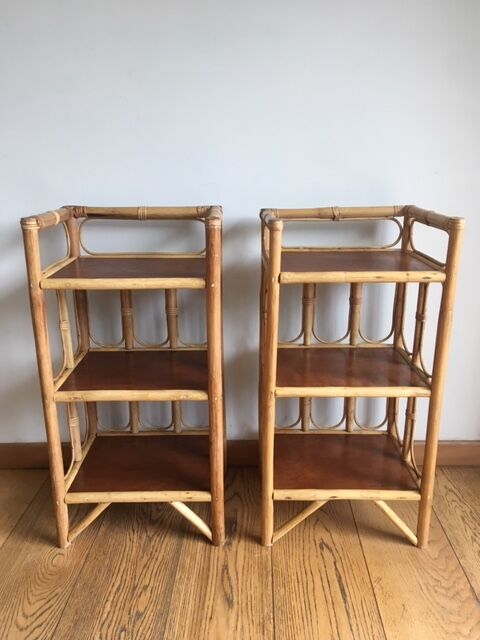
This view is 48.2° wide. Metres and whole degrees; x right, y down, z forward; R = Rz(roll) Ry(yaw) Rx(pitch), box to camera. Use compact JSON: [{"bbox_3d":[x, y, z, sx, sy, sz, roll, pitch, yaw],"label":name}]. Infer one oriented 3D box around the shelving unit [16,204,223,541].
[{"bbox_3d":[-0.232,0.124,1.292,0.391,0.752,0.328,0,16,-1],"label":"shelving unit"}]

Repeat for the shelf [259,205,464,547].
[{"bbox_3d":[0.246,0.124,1.295,0.389,0.748,0.332,0,16,0],"label":"shelf"}]

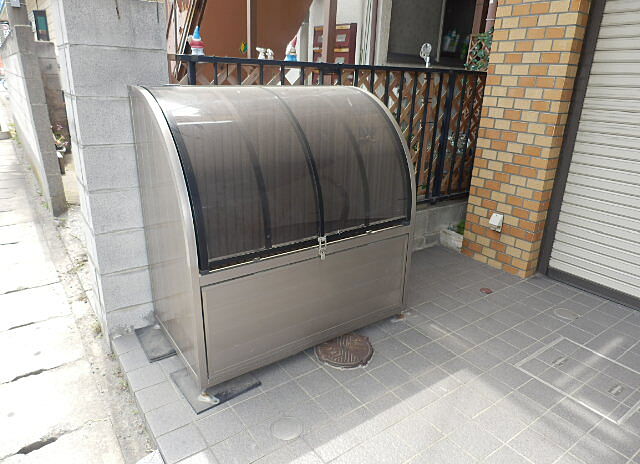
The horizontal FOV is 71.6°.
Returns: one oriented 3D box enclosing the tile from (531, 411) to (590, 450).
[{"bbox_3d":[0.911,0.767,1.707,0.145,0.015,0.145,-13,24,-33],"label":"tile"}]

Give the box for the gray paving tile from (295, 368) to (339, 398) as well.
[{"bbox_3d":[-0.012,0.666,1.952,0.147,0.020,0.147,-12,23,-33],"label":"gray paving tile"}]

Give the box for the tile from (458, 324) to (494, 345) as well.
[{"bbox_3d":[0.809,0.543,2.331,0.145,0.015,0.145,-13,24,-33],"label":"tile"}]

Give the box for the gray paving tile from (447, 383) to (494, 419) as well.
[{"bbox_3d":[0.616,0.710,1.854,0.145,0.015,0.145,-13,24,-33],"label":"gray paving tile"}]

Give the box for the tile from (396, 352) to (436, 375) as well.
[{"bbox_3d":[0.445,0.626,2.079,0.146,0.016,0.146,-13,23,-33],"label":"tile"}]

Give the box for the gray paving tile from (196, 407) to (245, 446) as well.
[{"bbox_3d":[-0.378,0.741,1.688,0.147,0.012,0.147,-12,24,-34],"label":"gray paving tile"}]

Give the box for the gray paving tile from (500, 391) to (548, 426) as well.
[{"bbox_3d":[0.825,0.724,1.821,0.147,0.020,0.147,-12,23,-33],"label":"gray paving tile"}]

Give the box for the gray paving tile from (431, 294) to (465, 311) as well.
[{"bbox_3d":[0.759,0.434,2.643,0.147,0.020,0.147,-12,23,-33],"label":"gray paving tile"}]

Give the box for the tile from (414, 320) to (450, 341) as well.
[{"bbox_3d":[0.604,0.529,2.358,0.146,0.016,0.146,-13,23,-33],"label":"tile"}]

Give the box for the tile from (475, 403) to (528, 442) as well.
[{"bbox_3d":[0.704,0.751,1.735,0.147,0.012,0.147,-12,24,-34],"label":"tile"}]

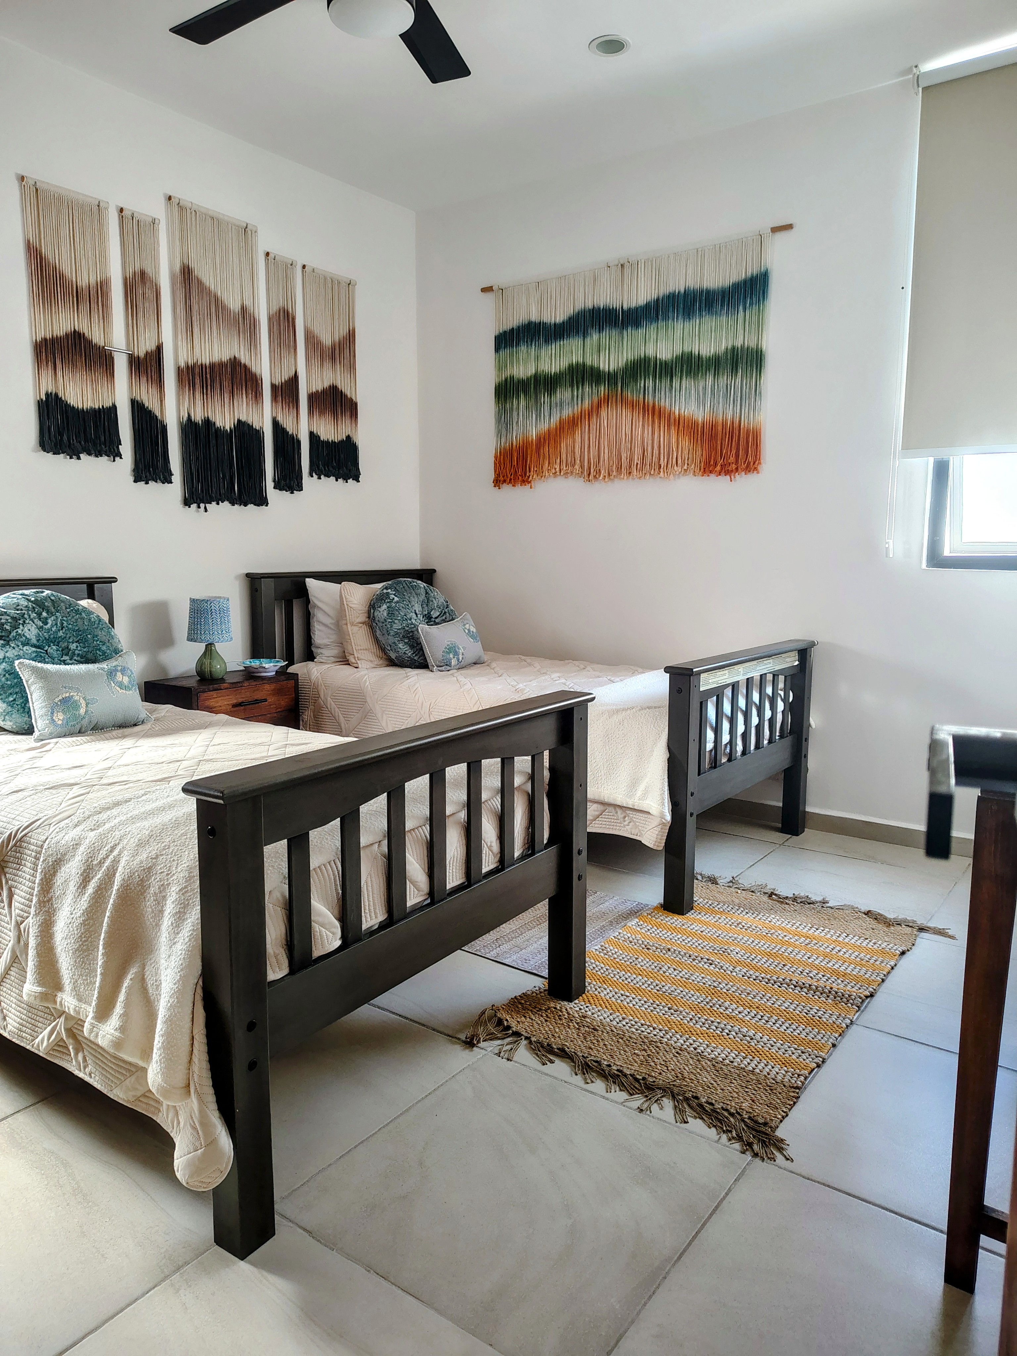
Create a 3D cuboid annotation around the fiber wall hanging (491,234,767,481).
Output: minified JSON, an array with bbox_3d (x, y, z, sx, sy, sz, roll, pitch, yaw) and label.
[{"bbox_3d":[0.447,-1.274,3.944,1.302,0.900,0.030,6,10,36],"label":"fiber wall hanging"}]

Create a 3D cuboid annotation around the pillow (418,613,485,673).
[{"bbox_3d":[-0.238,-0.152,3.990,0.101,0.226,0.352,-25,-9,36],"label":"pillow"}]

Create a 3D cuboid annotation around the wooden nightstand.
[{"bbox_3d":[-1.101,0.303,3.678,0.296,0.610,0.502,6,10,36],"label":"wooden nightstand"}]

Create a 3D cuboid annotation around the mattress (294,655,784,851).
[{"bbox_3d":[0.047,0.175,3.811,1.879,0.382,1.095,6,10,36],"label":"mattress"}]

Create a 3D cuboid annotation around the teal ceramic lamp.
[{"bbox_3d":[-1.154,-0.152,3.605,0.176,0.311,0.176,6,10,36],"label":"teal ceramic lamp"}]

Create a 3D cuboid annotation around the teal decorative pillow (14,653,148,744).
[{"bbox_3d":[-1.132,0.042,2.528,0.100,0.215,0.335,-19,-5,37],"label":"teal decorative pillow"}]

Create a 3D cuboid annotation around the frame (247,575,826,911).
[{"bbox_3d":[0.035,0.083,3.740,2.025,0.978,1.110,6,10,36],"label":"frame"}]

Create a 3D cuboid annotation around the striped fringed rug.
[{"bbox_3d":[0.565,0.756,2.414,0.714,0.013,1.290,6,10,36],"label":"striped fringed rug"}]

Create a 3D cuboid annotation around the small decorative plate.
[{"bbox_3d":[-0.966,-0.037,3.713,0.191,0.055,0.191,6,10,36],"label":"small decorative plate"}]

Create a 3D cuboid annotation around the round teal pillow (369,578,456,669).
[{"bbox_3d":[-0.396,-0.227,3.976,0.422,0.422,0.151,-7,-18,-42],"label":"round teal pillow"}]

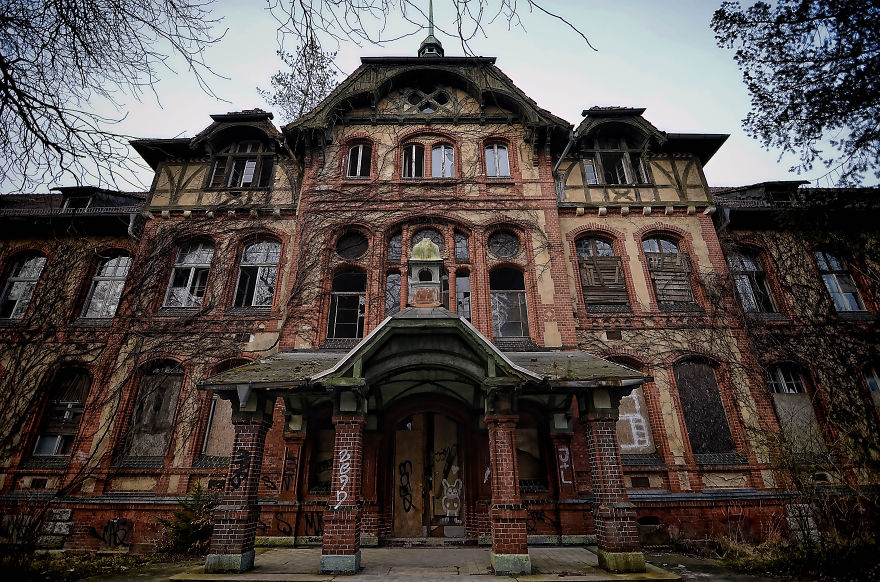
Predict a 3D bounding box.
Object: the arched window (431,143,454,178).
[{"bbox_3d":[0.110,-4.641,13.907,0.790,1.450,0.200,0,-22,0],"label":"arched window"}]

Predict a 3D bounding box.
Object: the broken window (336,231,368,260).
[{"bbox_3d":[-2.824,-1.504,12.551,1.020,1.020,0.220,0,-22,0],"label":"broken window"}]

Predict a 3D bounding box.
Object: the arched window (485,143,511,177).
[{"bbox_3d":[2.082,-4.789,14.219,0.862,1.611,0.250,0,-23,0],"label":"arched window"}]

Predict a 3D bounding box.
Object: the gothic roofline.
[{"bbox_3d":[-0.442,-6.745,15.310,9.999,3.856,2.400,0,-23,0],"label":"gothic roofline"}]

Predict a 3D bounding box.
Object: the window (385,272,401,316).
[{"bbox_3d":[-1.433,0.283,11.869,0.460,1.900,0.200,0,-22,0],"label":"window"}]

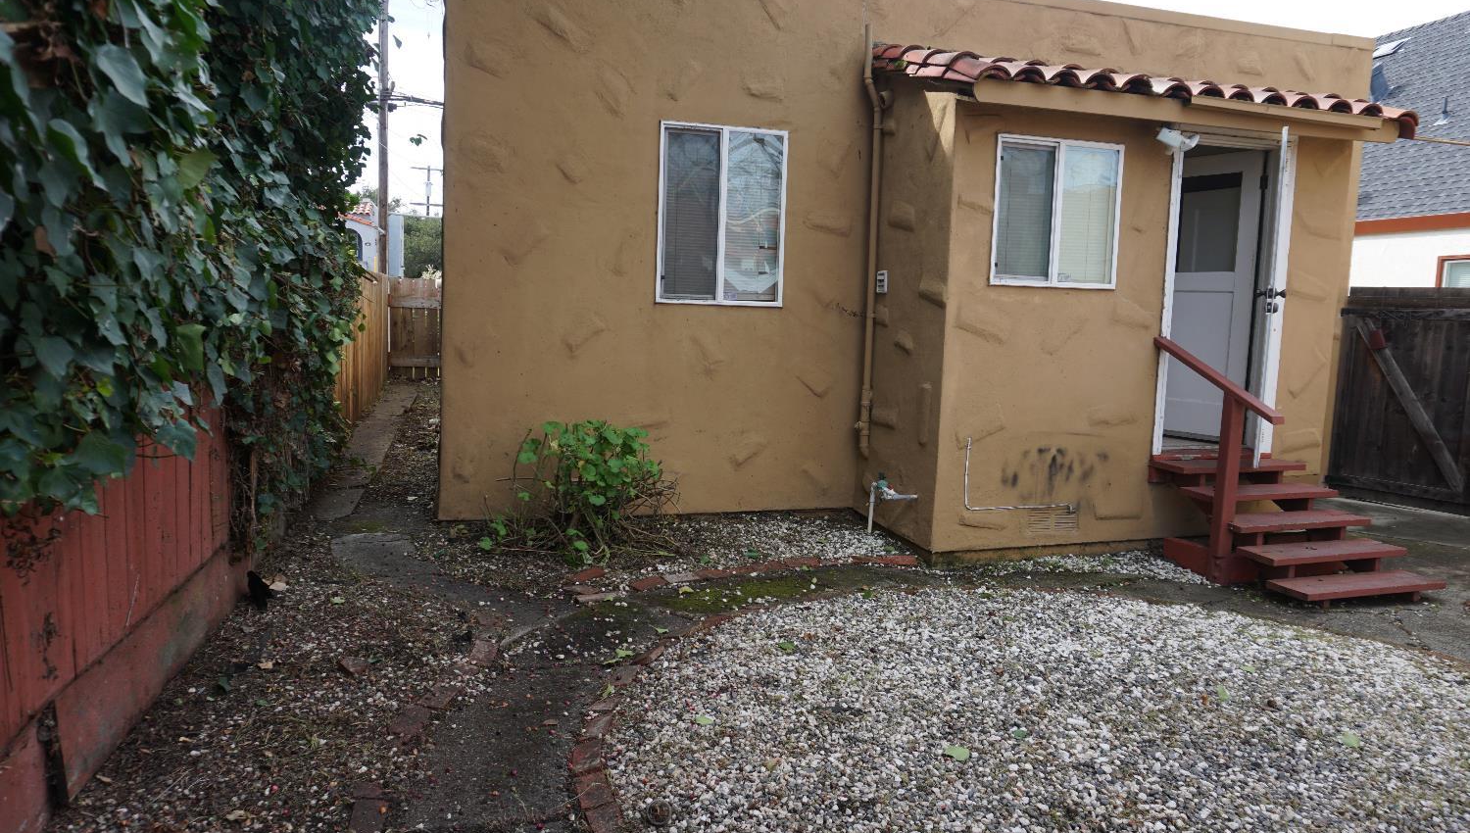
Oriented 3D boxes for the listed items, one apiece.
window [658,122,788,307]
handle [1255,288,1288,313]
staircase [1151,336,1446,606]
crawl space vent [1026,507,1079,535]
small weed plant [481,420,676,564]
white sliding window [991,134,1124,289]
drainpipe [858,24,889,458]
[{"bbox_3d":[-0.082,-1.395,6.860,0.925,1.230,0.080,0,7,-16],"label":"window"},{"bbox_3d":[3.283,-0.715,6.005,0.170,0.155,0.075,5,8,28],"label":"handle"},{"bbox_3d":[3.387,0.273,6.008,1.060,1.440,1.330,0,7,-16],"label":"staircase"},{"bbox_3d":[2.069,0.677,6.368,0.375,0.170,0.030,0,7,-16],"label":"crawl space vent"},{"bbox_3d":[-0.980,0.429,6.294,1.180,0.790,0.800,0,7,-16],"label":"small weed plant"},{"bbox_3d":[2.024,-1.262,6.115,0.905,0.910,0.080,0,7,-16],"label":"white sliding window"},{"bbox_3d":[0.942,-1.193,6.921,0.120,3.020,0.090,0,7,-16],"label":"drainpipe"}]

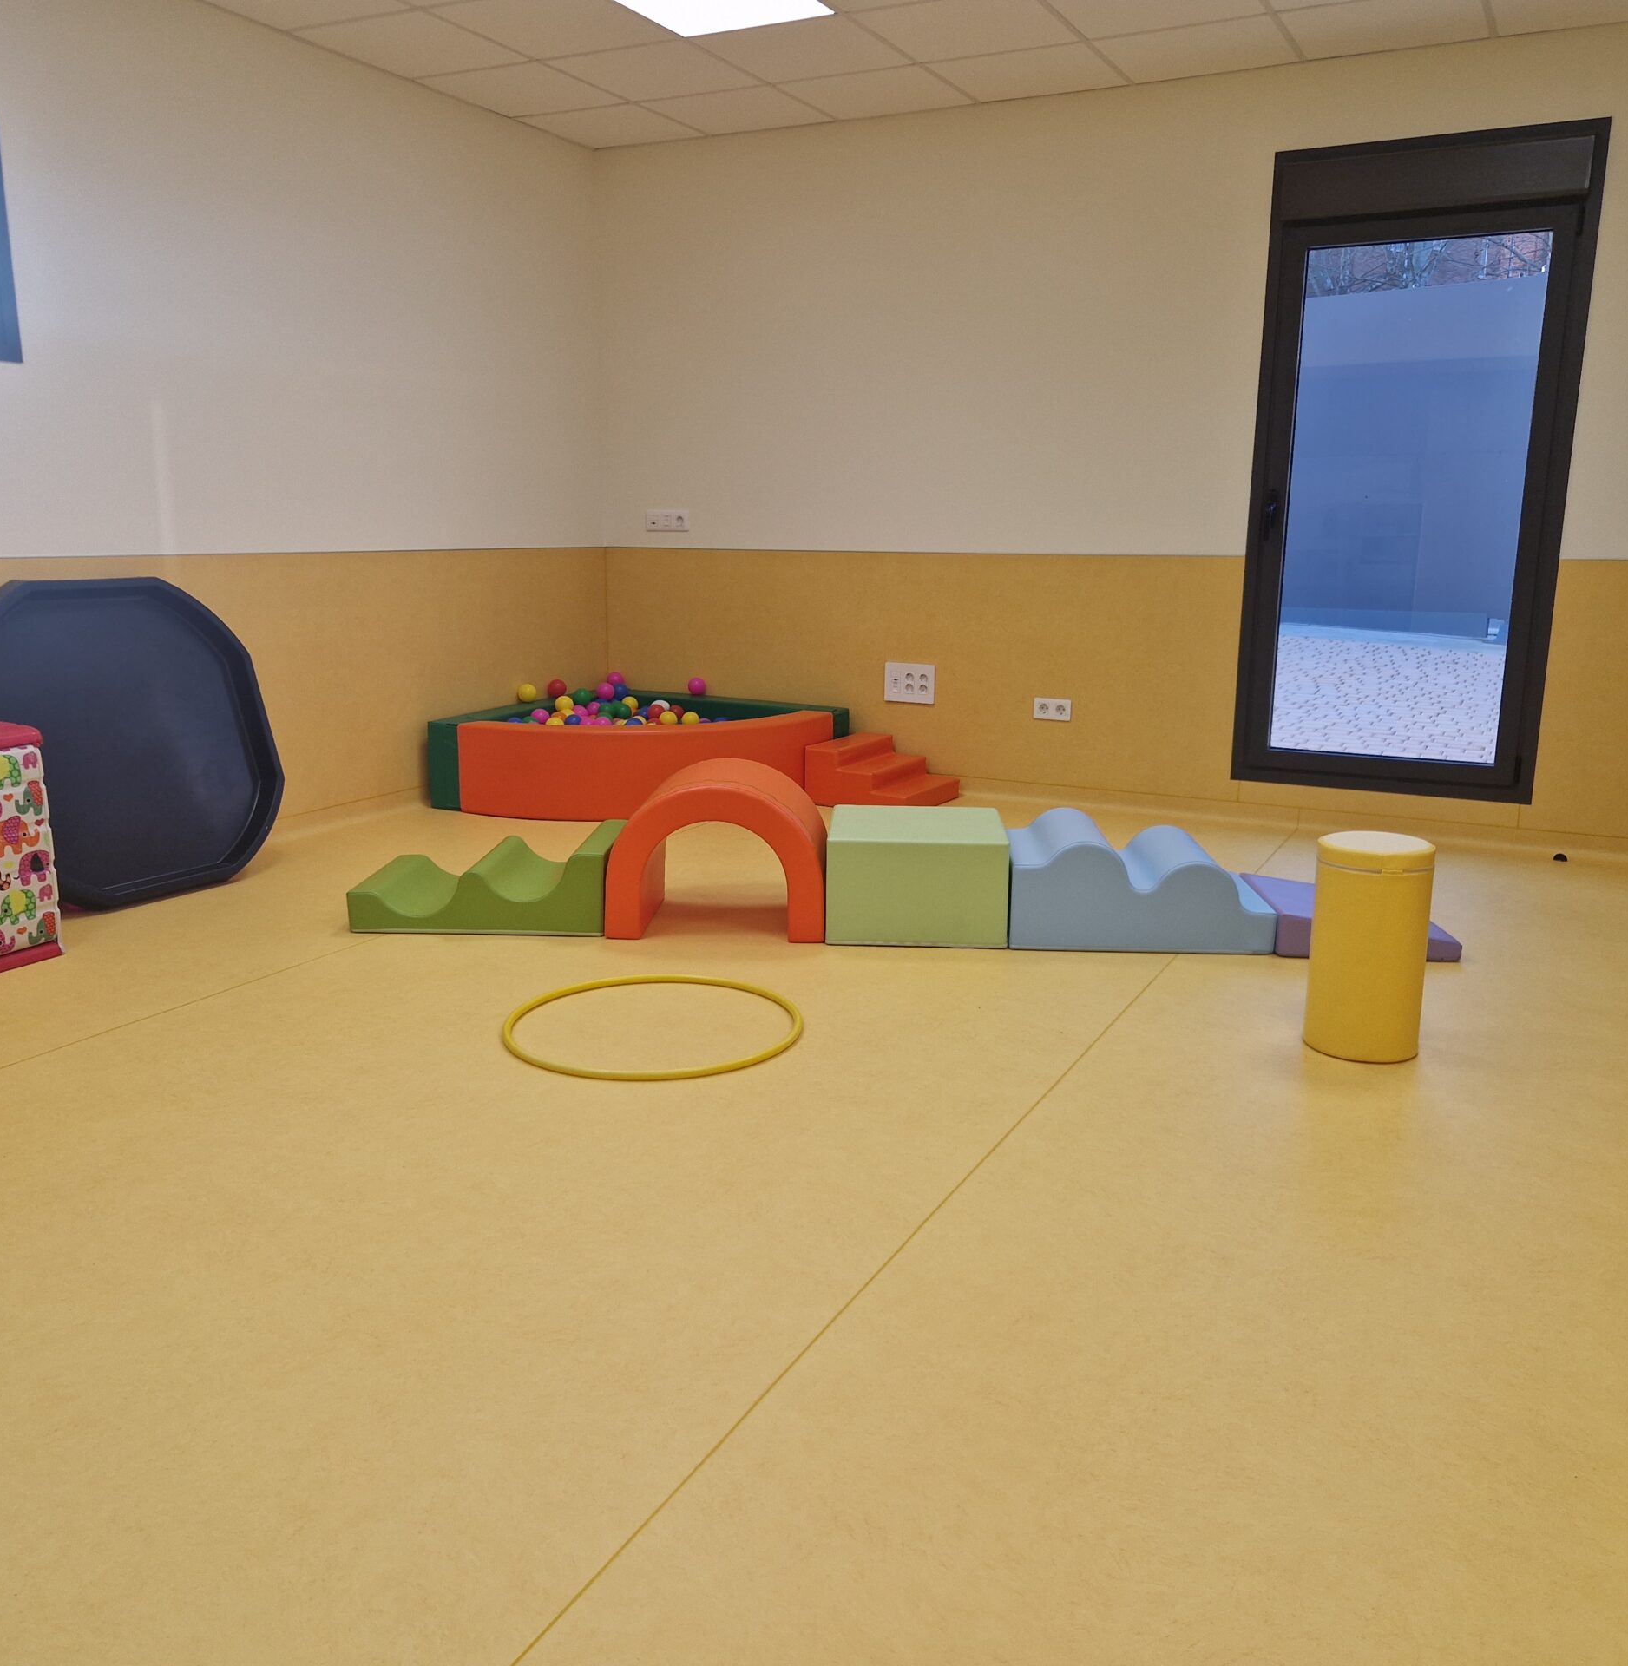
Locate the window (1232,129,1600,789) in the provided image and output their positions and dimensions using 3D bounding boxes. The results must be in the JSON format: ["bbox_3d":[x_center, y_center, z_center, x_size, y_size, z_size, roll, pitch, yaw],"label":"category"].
[{"bbox_3d":[2.089,-1.250,5.214,1.040,2.235,0.100,7,13,27],"label":"window"}]

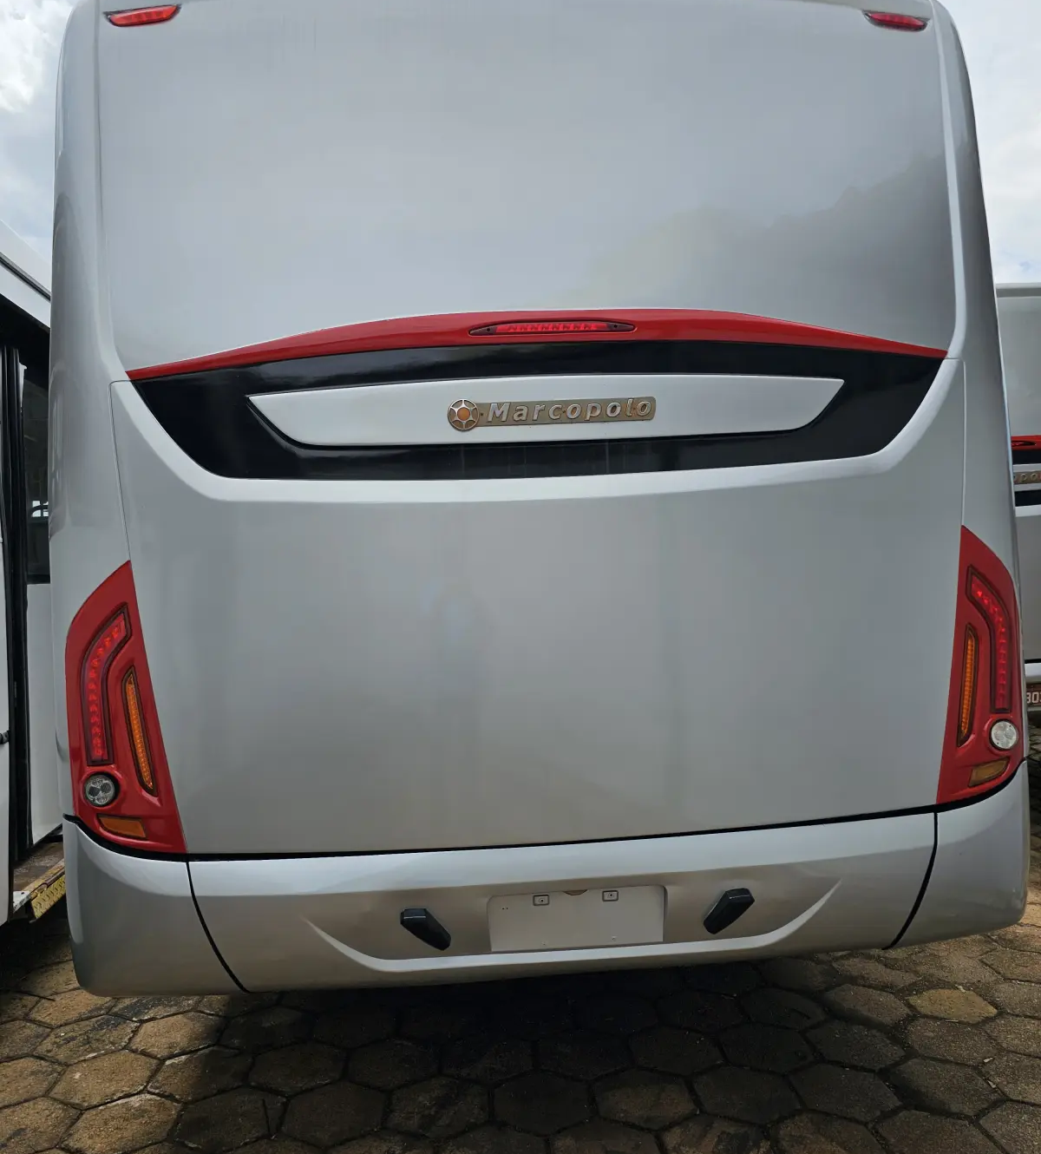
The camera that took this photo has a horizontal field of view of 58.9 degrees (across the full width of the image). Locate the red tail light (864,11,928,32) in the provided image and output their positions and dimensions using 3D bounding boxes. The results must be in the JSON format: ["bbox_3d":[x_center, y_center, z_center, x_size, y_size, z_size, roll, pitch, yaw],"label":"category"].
[{"bbox_3d":[0.979,-1.442,2.405,0.195,0.044,0.050,-2,-1,-13],"label":"red tail light"}]

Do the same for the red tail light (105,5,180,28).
[{"bbox_3d":[-0.922,-1.360,2.247,0.195,0.044,0.050,-3,-1,3],"label":"red tail light"}]

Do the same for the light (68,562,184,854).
[{"bbox_3d":[-0.951,0.307,2.193,0.300,0.690,0.120,-3,-1,7],"label":"light"}]

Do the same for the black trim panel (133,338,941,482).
[{"bbox_3d":[0.082,-0.392,2.208,2.020,0.335,0.120,-2,-1,-5],"label":"black trim panel"}]

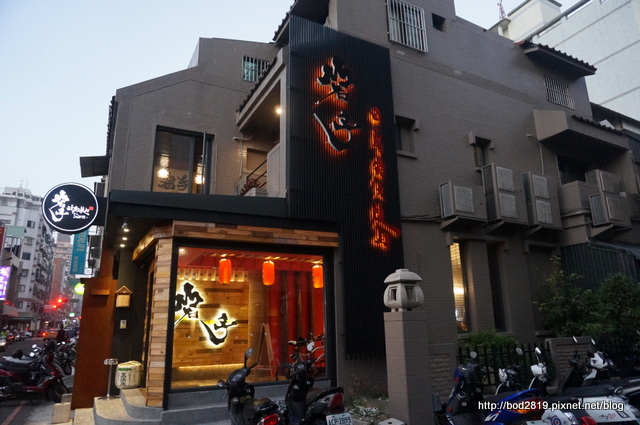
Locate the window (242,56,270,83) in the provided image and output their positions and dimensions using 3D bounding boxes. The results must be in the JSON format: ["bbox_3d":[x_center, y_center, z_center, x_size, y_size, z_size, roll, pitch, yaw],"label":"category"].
[{"bbox_3d":[-1.434,-3.268,9.974,0.800,0.640,0.120,6,-15,-28],"label":"window"}]

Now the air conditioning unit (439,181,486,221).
[{"bbox_3d":[2.940,-0.181,8.709,0.900,0.720,0.300,6,-15,-28],"label":"air conditioning unit"}]

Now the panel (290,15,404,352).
[{"bbox_3d":[0.494,-0.546,7.703,2.280,6.060,0.110,6,-15,-28],"label":"panel"}]

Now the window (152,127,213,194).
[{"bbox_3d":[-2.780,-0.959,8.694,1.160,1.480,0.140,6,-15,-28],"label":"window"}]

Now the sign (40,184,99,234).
[{"bbox_3d":[-4.368,-0.070,7.468,0.860,0.860,0.200,6,-15,-28],"label":"sign"}]

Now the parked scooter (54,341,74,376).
[{"bbox_3d":[-7.095,3.837,11.483,1.720,1.000,0.680,-7,-14,26],"label":"parked scooter"}]

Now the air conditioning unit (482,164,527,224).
[{"bbox_3d":[4.100,-0.358,9.422,0.955,1.245,0.330,6,-15,-28],"label":"air conditioning unit"}]

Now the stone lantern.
[{"bbox_3d":[1.109,1.035,5.644,0.385,0.560,0.385,6,-15,-28],"label":"stone lantern"}]

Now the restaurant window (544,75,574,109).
[{"bbox_3d":[6.741,-3.351,11.954,1.190,0.770,0.120,6,-15,-28],"label":"restaurant window"}]

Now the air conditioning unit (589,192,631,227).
[{"bbox_3d":[7.071,-0.033,10.376,0.940,0.720,0.300,6,-15,-28],"label":"air conditioning unit"}]

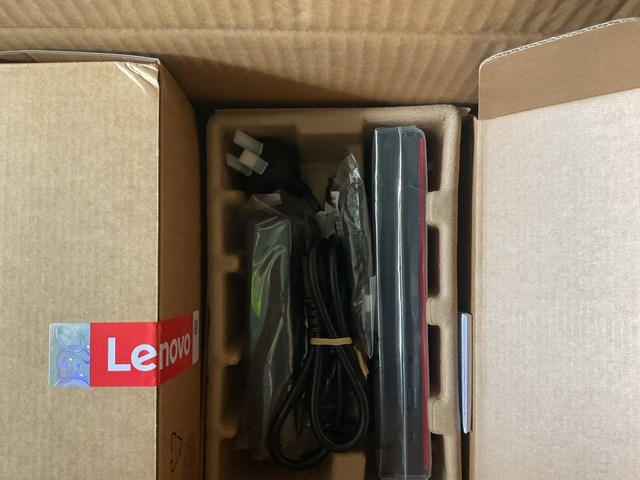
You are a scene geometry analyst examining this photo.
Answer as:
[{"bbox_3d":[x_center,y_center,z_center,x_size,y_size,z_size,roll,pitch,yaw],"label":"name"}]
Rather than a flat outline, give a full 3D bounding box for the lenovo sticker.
[{"bbox_3d":[-0.100,0.056,0.286,0.052,0.068,0.030,-1,86,3],"label":"lenovo sticker"}]

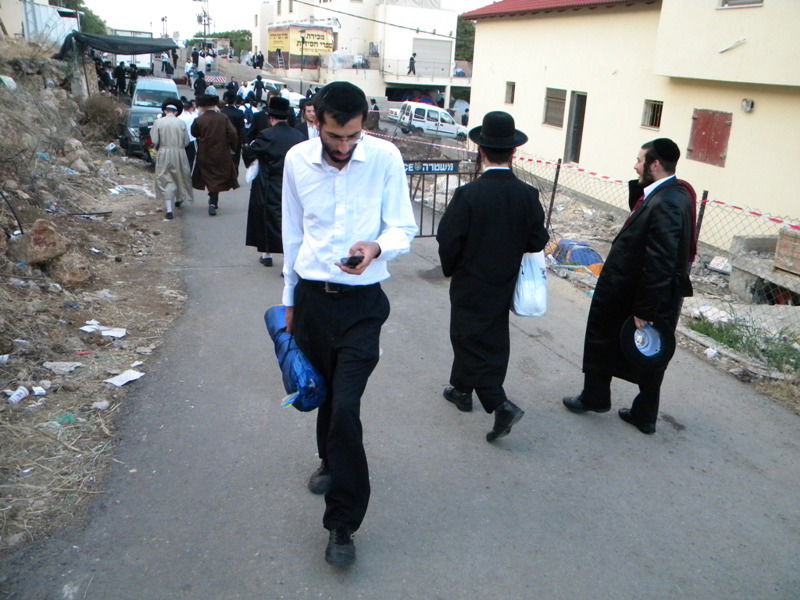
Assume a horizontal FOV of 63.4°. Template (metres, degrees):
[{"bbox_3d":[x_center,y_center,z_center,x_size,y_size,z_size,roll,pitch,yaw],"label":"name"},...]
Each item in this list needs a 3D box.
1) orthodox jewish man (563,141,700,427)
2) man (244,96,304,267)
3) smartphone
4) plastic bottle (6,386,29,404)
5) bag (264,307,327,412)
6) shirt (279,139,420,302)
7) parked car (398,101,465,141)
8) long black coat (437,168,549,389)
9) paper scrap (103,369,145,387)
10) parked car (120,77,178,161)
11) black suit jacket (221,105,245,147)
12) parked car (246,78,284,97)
[{"bbox_3d":[1.334,-0.071,3.761,0.660,1.730,0.560,13,23,27],"label":"orthodox jewish man"},{"bbox_3d":[-1.407,-1.296,7.200,0.620,1.860,0.500,-4,21,-16],"label":"man"},{"bbox_3d":[-0.147,-0.121,2.030,0.055,0.016,0.108,9,14,38],"label":"smartphone"},{"bbox_3d":[-2.154,0.536,3.640,0.072,0.072,0.130,9,20,20],"label":"plastic bottle"},{"bbox_3d":[-0.396,0.204,2.420,0.145,0.145,0.460,-7,59,-26],"label":"bag"},{"bbox_3d":[-0.173,-0.251,2.297,0.500,0.630,0.370,1,19,-3],"label":"shirt"},{"bbox_3d":[2.200,-10.400,37.800,4.050,1.820,1.680,1,18,-19],"label":"parked car"},{"bbox_3d":[0.512,-0.107,3.600,0.560,1.240,0.400,-3,19,-15],"label":"long black coat"},{"bbox_3d":[-1.831,0.511,4.309,0.145,0.020,0.220,12,22,24],"label":"paper scrap"},{"bbox_3d":[-7.512,-5.523,19.800,1.850,2.050,4.700,-4,21,-18],"label":"parked car"},{"bbox_3d":[-2.830,-2.922,10.900,0.500,0.760,0.300,-3,21,-14],"label":"black suit jacket"},{"bbox_3d":[-8.177,-13.275,41.500,4.200,1.500,1.700,19,24,28],"label":"parked car"}]

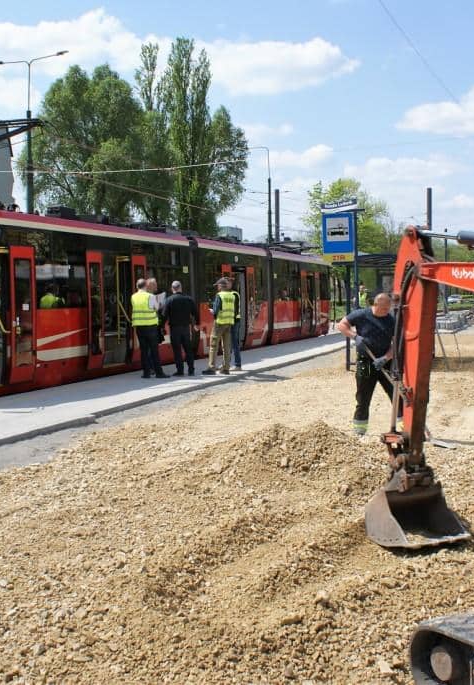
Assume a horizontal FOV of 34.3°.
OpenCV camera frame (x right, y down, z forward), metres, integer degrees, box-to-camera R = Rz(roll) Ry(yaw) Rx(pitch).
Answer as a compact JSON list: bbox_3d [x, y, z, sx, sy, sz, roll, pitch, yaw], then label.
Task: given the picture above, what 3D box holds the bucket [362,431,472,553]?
[{"bbox_3d":[1.220,0.991,5.329,0.520,0.650,0.550,-2,4,-27],"label":"bucket"}]

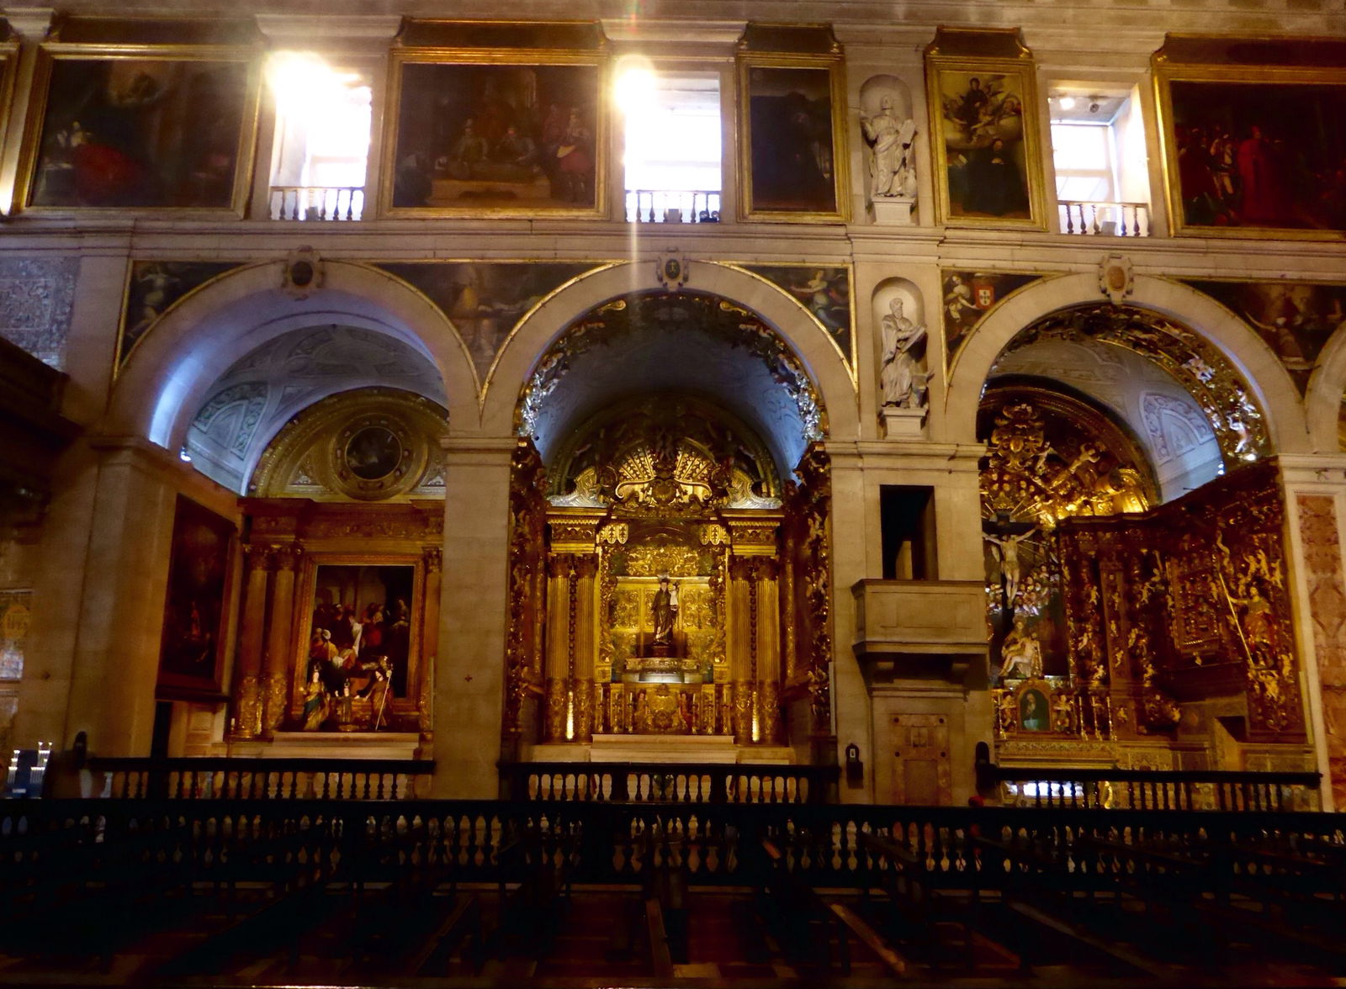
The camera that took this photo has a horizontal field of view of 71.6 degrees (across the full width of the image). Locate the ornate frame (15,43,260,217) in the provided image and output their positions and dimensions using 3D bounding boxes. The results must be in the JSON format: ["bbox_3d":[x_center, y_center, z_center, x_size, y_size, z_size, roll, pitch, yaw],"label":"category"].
[{"bbox_3d":[-8.707,-6.000,15.294,3.687,3.170,0.180,0,-12,-1],"label":"ornate frame"}]

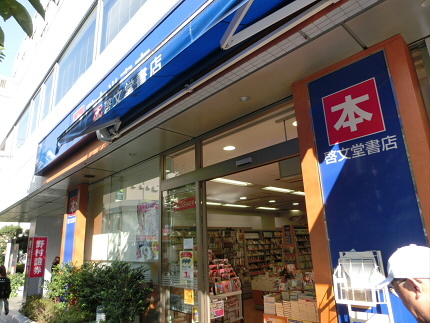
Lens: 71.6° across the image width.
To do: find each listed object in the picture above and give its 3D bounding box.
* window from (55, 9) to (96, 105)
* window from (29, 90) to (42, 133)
[{"bbox_3d":[-3.281,-2.266,6.905,0.120,1.407,2.465,12,-21,-41],"label":"window"},{"bbox_3d":[-5.567,-1.497,9.272,0.120,1.305,0.812,12,-21,-41],"label":"window"}]

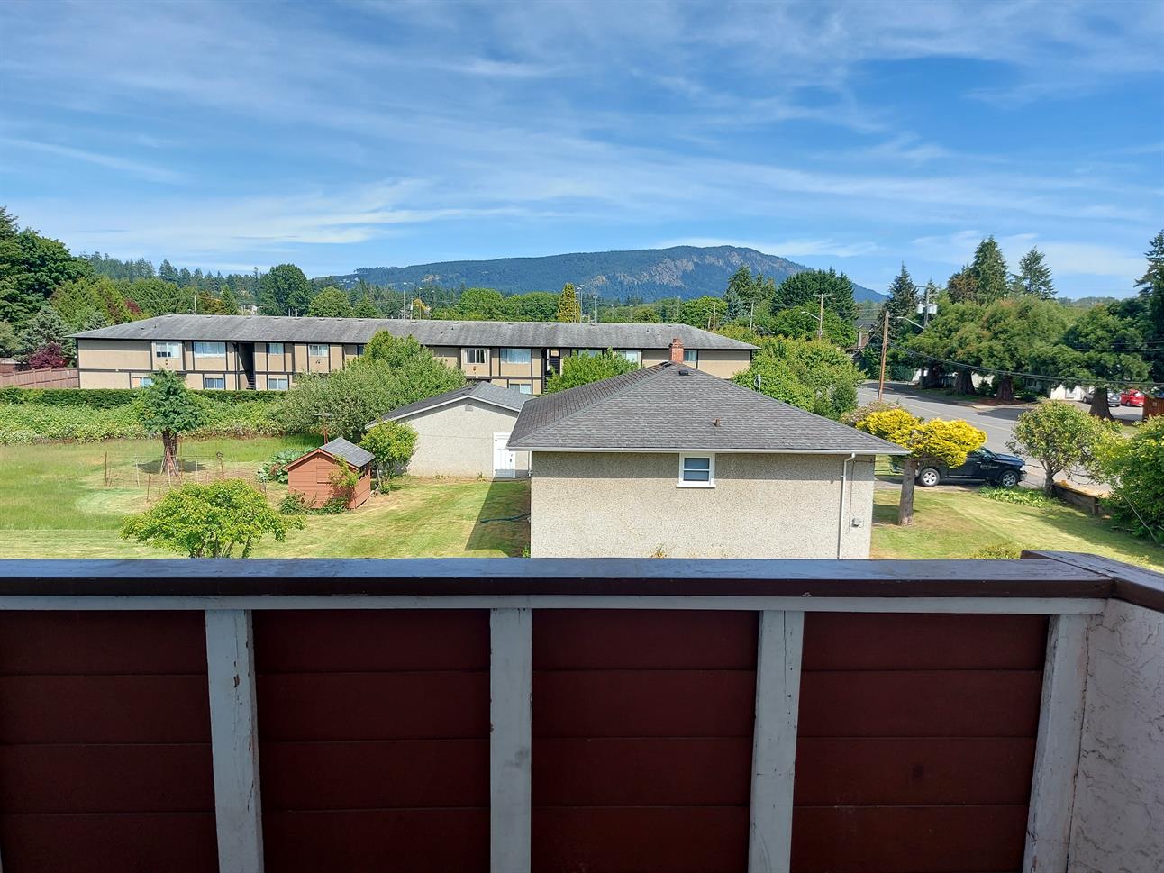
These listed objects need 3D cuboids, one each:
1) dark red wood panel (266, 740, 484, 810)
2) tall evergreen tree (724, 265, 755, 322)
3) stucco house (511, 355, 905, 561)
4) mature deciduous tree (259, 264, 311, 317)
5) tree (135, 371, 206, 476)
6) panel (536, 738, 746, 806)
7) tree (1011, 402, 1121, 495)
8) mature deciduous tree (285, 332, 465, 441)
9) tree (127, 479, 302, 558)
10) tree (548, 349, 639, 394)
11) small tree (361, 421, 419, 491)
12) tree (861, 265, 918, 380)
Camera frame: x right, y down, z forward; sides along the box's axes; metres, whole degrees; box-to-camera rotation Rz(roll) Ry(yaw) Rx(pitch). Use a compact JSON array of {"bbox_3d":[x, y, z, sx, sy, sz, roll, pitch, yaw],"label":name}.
[{"bbox_3d":[-0.467,0.769,1.843,0.516,0.170,0.022,1,7,-2],"label":"dark red wood panel"},{"bbox_3d":[33.454,-26.257,172.981,6.487,20.182,6.163,2,8,11],"label":"tall evergreen tree"},{"bbox_3d":[3.327,0.154,29.370,11.016,5.850,14.125,1,8,-1],"label":"stucco house"},{"bbox_3d":[-52.876,-21.560,143.525,9.220,17.840,9.220,1,7,0],"label":"mature deciduous tree"},{"bbox_3d":[-17.868,-0.646,35.396,3.130,4.640,3.130,1,7,0],"label":"tree"},{"bbox_3d":[0.140,0.764,1.850,0.506,0.169,0.022,1,8,-1],"label":"panel"},{"bbox_3d":[20.589,0.512,34.549,4.030,4.185,4.200,5,9,31],"label":"tree"},{"bbox_3d":[-12.832,-3.218,50.046,10.819,6.537,9.500,-1,8,-14],"label":"mature deciduous tree"},{"bbox_3d":[-9.330,2.599,20.353,4.036,3.117,4.200,-3,9,-25],"label":"tree"},{"bbox_3d":[0.527,-2.649,50.065,6.000,5.450,6.000,1,7,0],"label":"tree"},{"bbox_3d":[-8.044,0.830,33.836,2.336,3.015,2.219,-1,8,-13],"label":"small tree"},{"bbox_3d":[45.411,-16.892,118.728,7.755,16.579,7.368,4,8,20],"label":"tree"}]

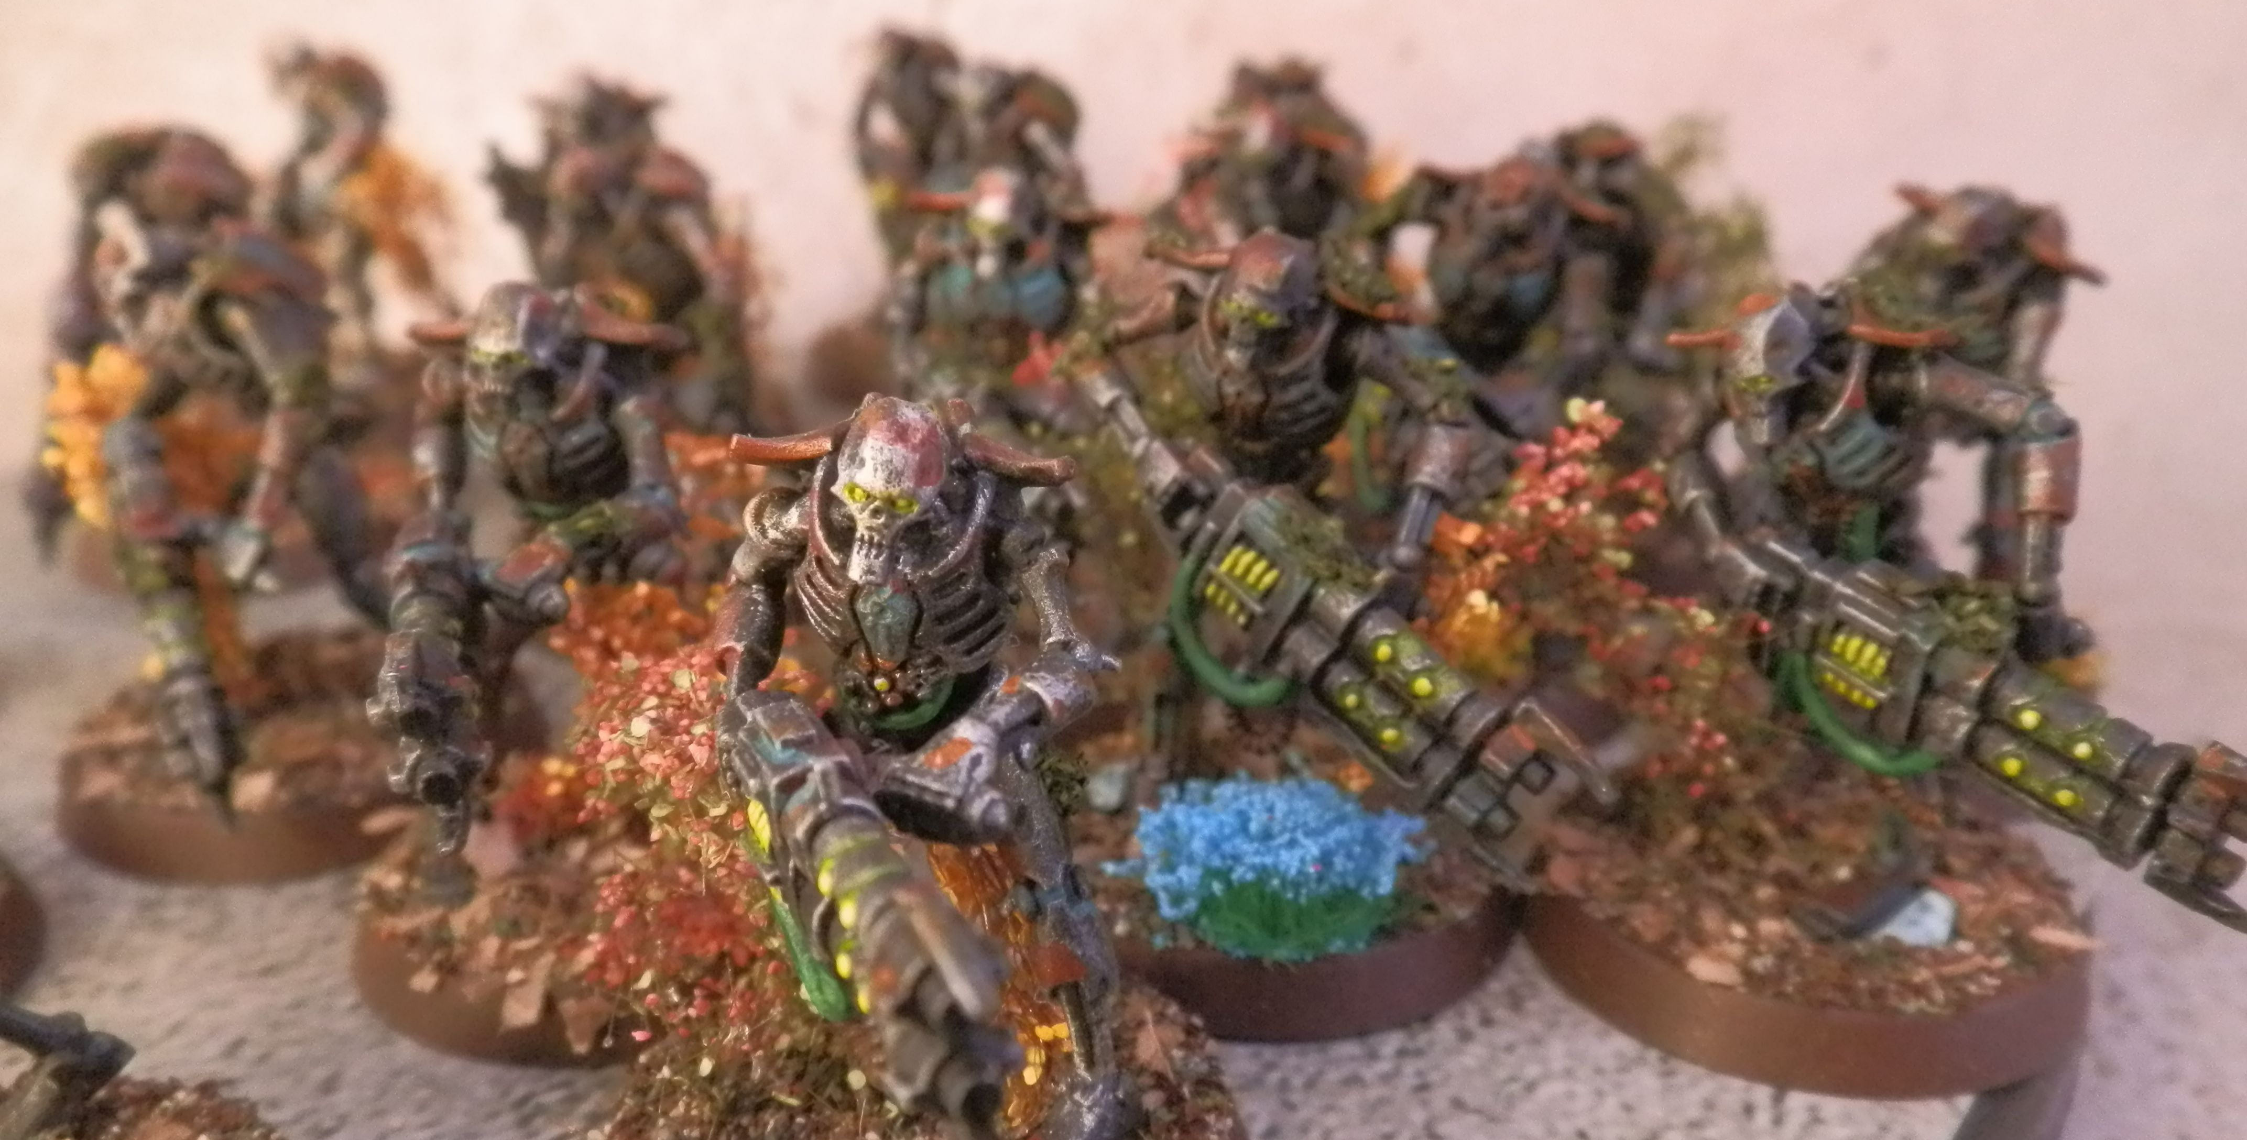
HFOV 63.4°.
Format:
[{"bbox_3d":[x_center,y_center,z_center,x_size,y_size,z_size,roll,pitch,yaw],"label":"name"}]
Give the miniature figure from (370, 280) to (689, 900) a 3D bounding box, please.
[{"bbox_3d":[-0.031,0.002,0.096,0.018,0.035,0.023,-3,22,-5],"label":"miniature figure"}]

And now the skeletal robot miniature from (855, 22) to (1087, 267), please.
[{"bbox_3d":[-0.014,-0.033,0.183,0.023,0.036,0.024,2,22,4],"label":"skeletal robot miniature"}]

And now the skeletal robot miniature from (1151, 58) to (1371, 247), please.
[{"bbox_3d":[0.011,-0.020,0.148,0.018,0.038,0.020,2,22,6],"label":"skeletal robot miniature"}]

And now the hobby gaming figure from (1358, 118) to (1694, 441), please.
[{"bbox_3d":[0.028,-0.011,0.126,0.020,0.036,0.021,3,22,8],"label":"hobby gaming figure"}]

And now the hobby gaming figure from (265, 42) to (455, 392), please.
[{"bbox_3d":[-0.085,-0.039,0.198,0.021,0.036,0.018,-16,26,-34],"label":"hobby gaming figure"}]

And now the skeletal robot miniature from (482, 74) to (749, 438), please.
[{"bbox_3d":[-0.045,-0.024,0.159,0.020,0.037,0.021,-3,22,-5],"label":"skeletal robot miniature"}]

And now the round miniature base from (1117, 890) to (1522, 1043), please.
[{"bbox_3d":[0.008,0.017,0.111,0.032,0.004,0.032,0,22,0],"label":"round miniature base"}]

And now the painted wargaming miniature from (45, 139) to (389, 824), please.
[{"bbox_3d":[-0.057,-0.006,0.116,0.020,0.036,0.025,3,22,7],"label":"painted wargaming miniature"}]

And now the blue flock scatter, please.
[{"bbox_3d":[0.009,0.016,0.100,0.017,0.006,0.011,0,22,0],"label":"blue flock scatter"}]

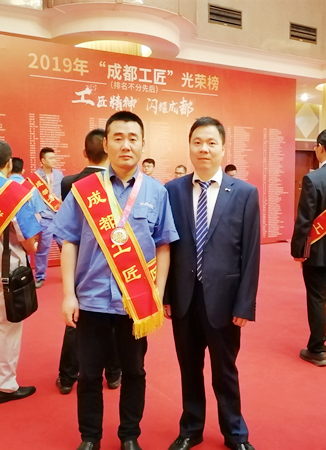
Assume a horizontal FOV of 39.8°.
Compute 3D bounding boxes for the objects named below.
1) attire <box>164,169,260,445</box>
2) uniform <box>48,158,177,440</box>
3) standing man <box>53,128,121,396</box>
[{"bbox_3d":[0.241,0.424,2.304,0.520,1.390,0.300,0,6,7],"label":"attire"},{"bbox_3d":[-0.239,0.418,2.299,0.610,1.410,0.310,-1,6,-4],"label":"uniform"},{"bbox_3d":[-0.460,0.251,2.945,0.520,1.710,0.340,0,6,0],"label":"standing man"}]

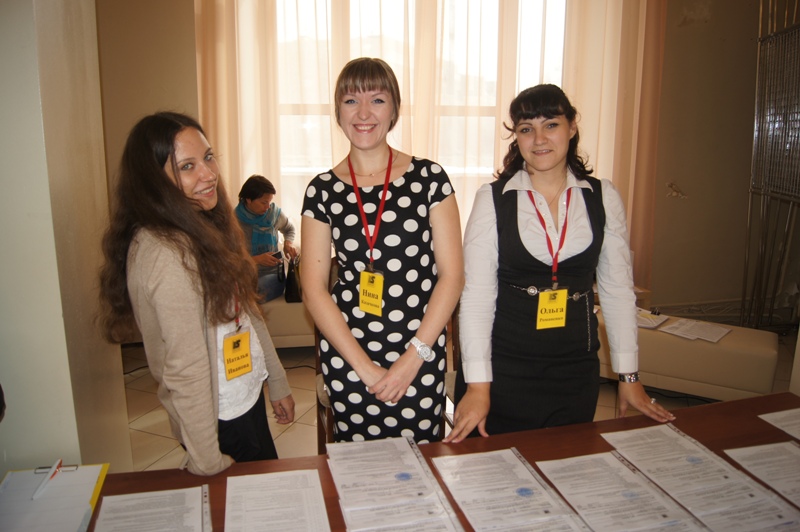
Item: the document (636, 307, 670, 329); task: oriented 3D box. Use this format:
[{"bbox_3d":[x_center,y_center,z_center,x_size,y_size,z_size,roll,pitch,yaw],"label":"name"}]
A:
[{"bbox_3d":[1.507,0.332,3.637,0.220,0.022,0.300,10,15,39],"label":"document"}]

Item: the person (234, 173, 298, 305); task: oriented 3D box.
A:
[{"bbox_3d":[-0.920,0.030,4.018,0.500,1.260,0.700,-1,12,-8],"label":"person"}]

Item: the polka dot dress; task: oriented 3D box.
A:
[{"bbox_3d":[-0.047,0.184,1.639,0.400,0.950,0.270,2,11,5],"label":"polka dot dress"}]

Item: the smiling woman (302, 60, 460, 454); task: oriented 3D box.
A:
[{"bbox_3d":[-0.049,0.314,1.655,0.440,1.700,0.320,2,11,5],"label":"smiling woman"}]

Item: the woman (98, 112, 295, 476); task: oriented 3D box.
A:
[{"bbox_3d":[-0.495,0.394,1.560,0.360,1.560,0.430,9,14,34],"label":"woman"}]

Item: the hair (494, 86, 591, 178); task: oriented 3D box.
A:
[{"bbox_3d":[0.381,-0.352,1.565,0.235,0.240,0.220,4,12,14],"label":"hair"}]

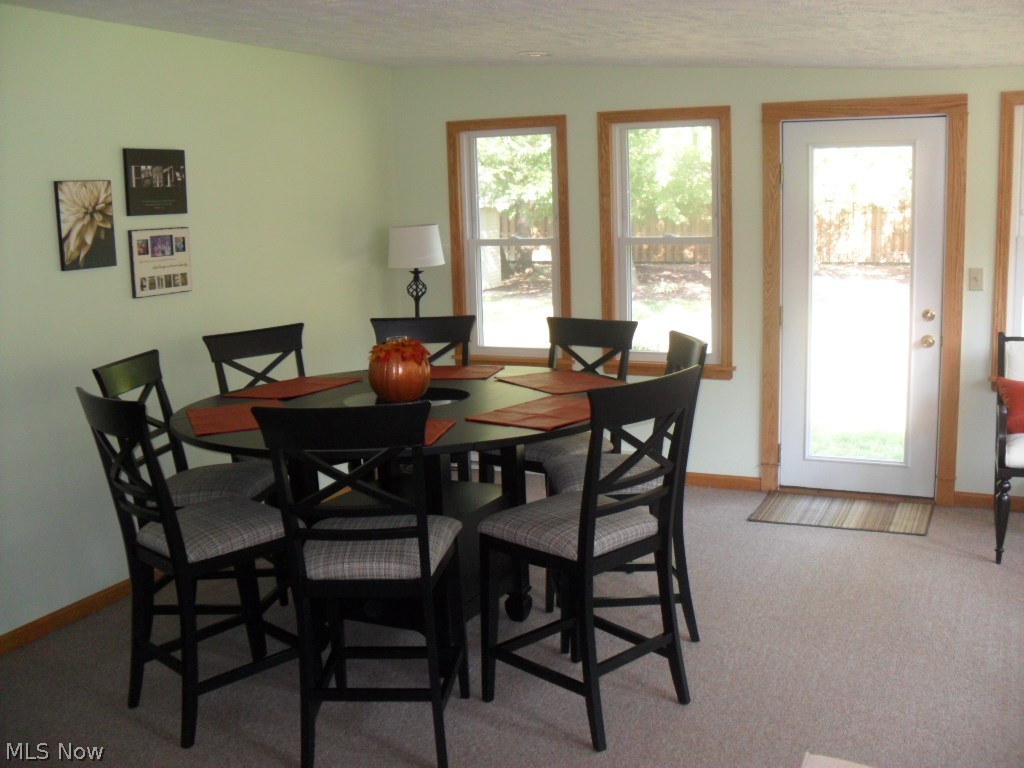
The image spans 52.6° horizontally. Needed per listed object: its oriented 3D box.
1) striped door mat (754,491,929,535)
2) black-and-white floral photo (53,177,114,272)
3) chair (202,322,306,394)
[{"bbox_3d":[1.740,0.668,5.431,0.885,0.012,0.615,3,10,25],"label":"striped door mat"},{"bbox_3d":[-1.763,-0.657,4.295,0.025,0.357,0.277,2,10,24],"label":"black-and-white floral photo"},{"bbox_3d":[-1.006,0.327,4.716,0.505,1.115,0.605,-10,12,-40],"label":"chair"}]

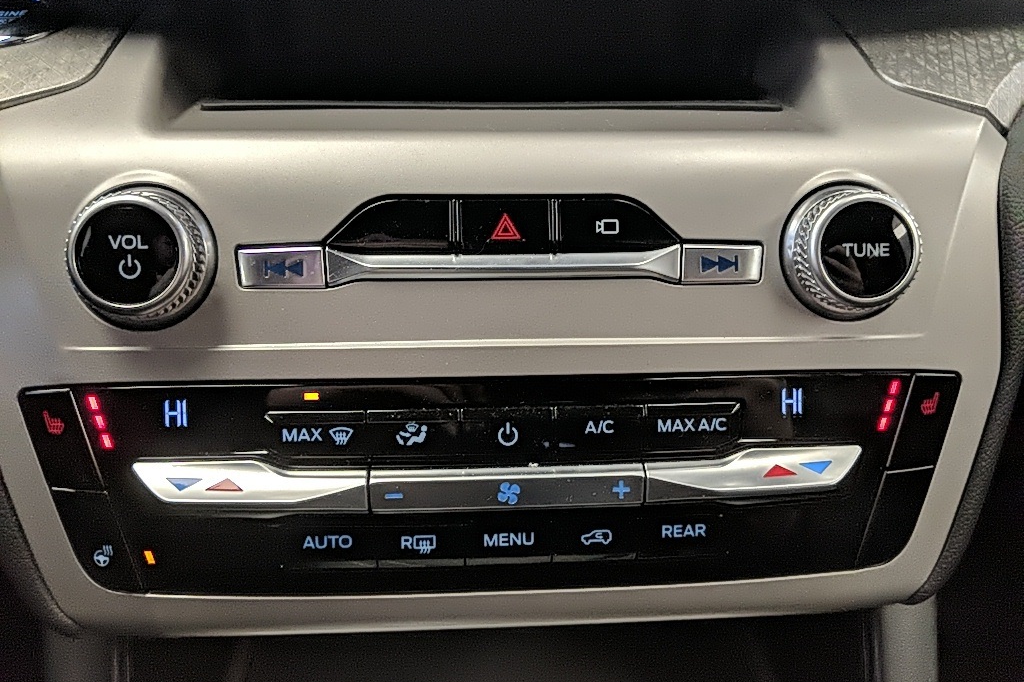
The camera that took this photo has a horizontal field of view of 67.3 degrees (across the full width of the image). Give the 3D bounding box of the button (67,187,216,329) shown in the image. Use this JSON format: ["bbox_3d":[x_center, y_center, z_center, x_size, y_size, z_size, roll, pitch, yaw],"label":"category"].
[{"bbox_3d":[-0.104,-0.024,0.212,0.041,0.041,0.016,-1,3,-4],"label":"button"}]

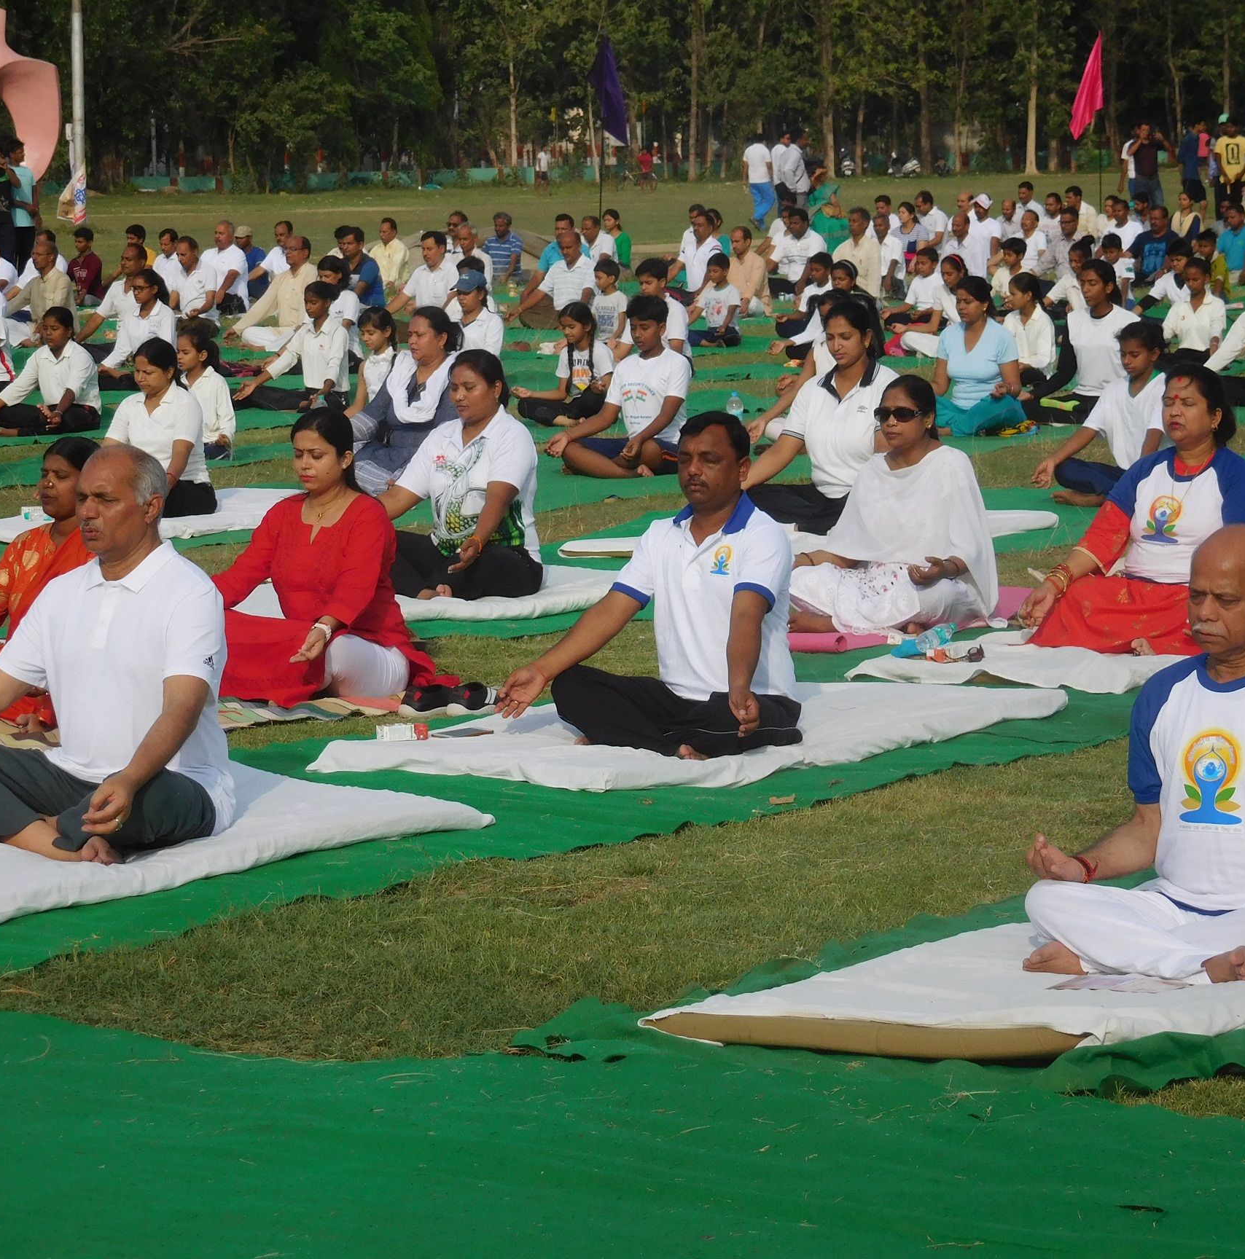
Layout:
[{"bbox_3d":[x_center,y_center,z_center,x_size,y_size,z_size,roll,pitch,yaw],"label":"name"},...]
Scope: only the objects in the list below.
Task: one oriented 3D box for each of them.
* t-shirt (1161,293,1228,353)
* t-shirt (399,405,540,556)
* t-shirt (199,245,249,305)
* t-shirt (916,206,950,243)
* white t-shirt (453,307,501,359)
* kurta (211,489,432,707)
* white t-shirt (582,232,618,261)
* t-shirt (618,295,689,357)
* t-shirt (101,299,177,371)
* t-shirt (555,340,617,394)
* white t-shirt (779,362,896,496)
[{"bbox_3d":[3.896,-2.093,33.000,0.440,0.430,0.300,1,6,18],"label":"t-shirt"},{"bbox_3d":[-0.515,-0.493,16.200,0.460,0.500,0.360,4,7,38],"label":"t-shirt"},{"bbox_3d":[-3.753,-3.338,45.800,0.480,0.580,0.340,4,7,38],"label":"t-shirt"},{"bbox_3d":[3.518,-4.514,55.000,0.450,0.540,0.270,4,7,38],"label":"t-shirt"},{"bbox_3d":[-0.936,-1.802,30.500,0.420,0.470,0.300,4,7,38],"label":"white t-shirt"},{"bbox_3d":[-0.800,-0.092,13.100,0.620,0.550,0.540,4,7,35],"label":"kurta"},{"bbox_3d":[-0.251,-3.629,47.500,0.460,0.540,0.270,3,7,33],"label":"white t-shirt"},{"bbox_3d":[0.209,-1.882,30.300,0.460,0.450,0.300,4,7,35],"label":"t-shirt"},{"bbox_3d":[-3.009,-1.827,30.200,0.450,0.460,0.360,4,7,36],"label":"t-shirt"},{"bbox_3d":[-0.191,-1.387,25.700,0.350,0.360,0.210,2,6,22],"label":"t-shirt"},{"bbox_3d":[0.839,-0.750,18.300,0.440,0.520,0.280,3,7,34],"label":"white t-shirt"}]

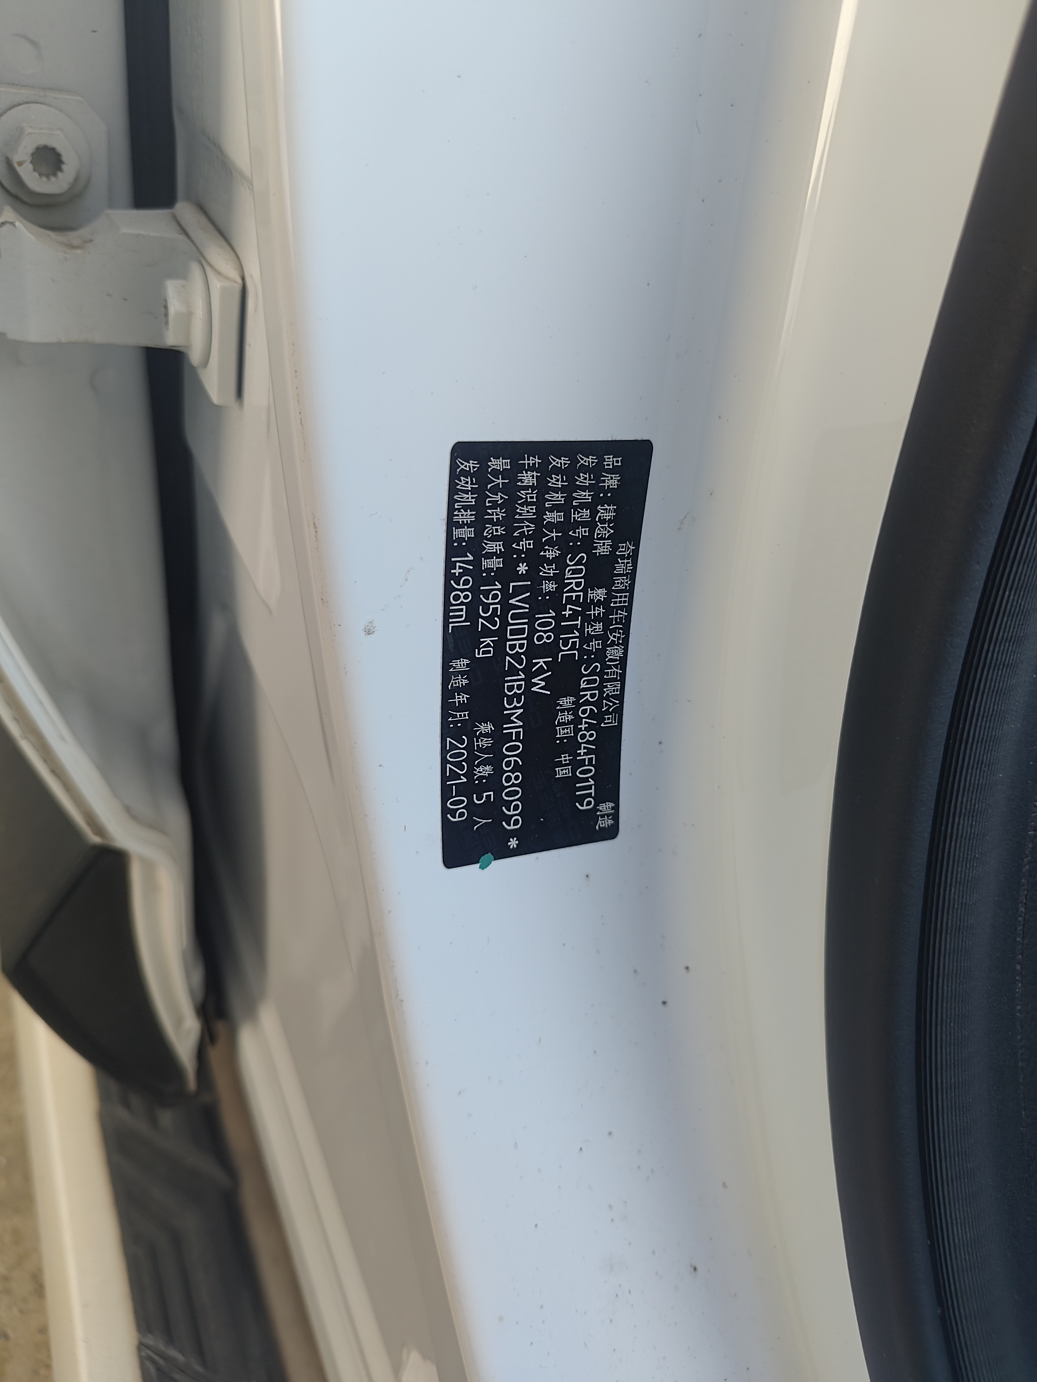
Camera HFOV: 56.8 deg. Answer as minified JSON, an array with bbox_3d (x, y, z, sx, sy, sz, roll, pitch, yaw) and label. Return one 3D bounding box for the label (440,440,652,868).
[{"bbox_3d":[0.005,-0.007,0.217,0.047,0.099,0.004,-7,23,-22],"label":"label"}]

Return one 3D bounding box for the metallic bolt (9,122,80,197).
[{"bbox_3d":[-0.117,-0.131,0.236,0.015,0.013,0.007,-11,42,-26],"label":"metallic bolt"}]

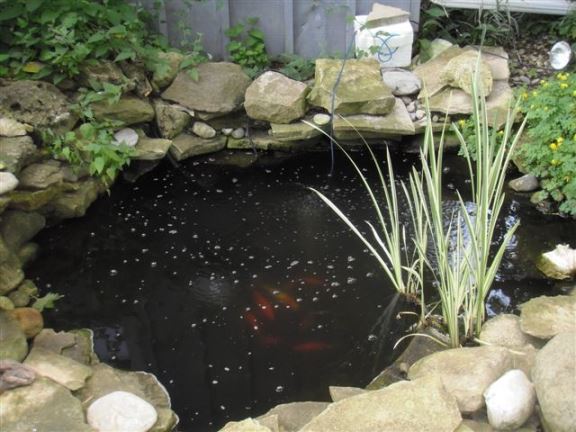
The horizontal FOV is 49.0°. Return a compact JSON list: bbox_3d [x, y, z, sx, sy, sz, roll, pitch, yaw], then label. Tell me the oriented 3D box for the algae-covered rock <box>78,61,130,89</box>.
[{"bbox_3d":[-1.069,-0.821,3.683,0.285,0.140,0.190,-9,31,-13],"label":"algae-covered rock"}]

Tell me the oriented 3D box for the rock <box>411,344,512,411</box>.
[{"bbox_3d":[0.474,0.449,1.757,0.290,0.130,0.220,-1,24,0],"label":"rock"}]

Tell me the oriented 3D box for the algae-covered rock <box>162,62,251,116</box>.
[{"bbox_3d":[-0.526,-0.823,4.080,0.560,0.250,0.360,-1,24,0],"label":"algae-covered rock"}]

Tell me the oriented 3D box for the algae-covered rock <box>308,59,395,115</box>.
[{"bbox_3d":[0.400,-0.815,3.987,0.484,0.237,0.371,-1,26,0],"label":"algae-covered rock"}]

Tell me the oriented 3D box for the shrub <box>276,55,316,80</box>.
[{"bbox_3d":[0.044,-1.015,4.320,0.280,0.210,0.210,-1,24,0],"label":"shrub"}]

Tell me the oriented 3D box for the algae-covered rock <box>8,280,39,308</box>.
[{"bbox_3d":[-0.924,0.271,2.208,0.100,0.080,0.100,-1,24,0],"label":"algae-covered rock"}]

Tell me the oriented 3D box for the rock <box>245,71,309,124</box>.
[{"bbox_3d":[-0.067,-0.756,4.032,0.390,0.290,0.300,-1,24,0],"label":"rock"}]

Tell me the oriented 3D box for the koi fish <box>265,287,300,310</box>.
[{"bbox_3d":[-0.023,0.350,2.685,0.190,0.058,0.050,25,39,37],"label":"koi fish"}]

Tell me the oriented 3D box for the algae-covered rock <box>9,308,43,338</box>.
[{"bbox_3d":[-0.957,0.391,2.317,0.117,0.090,0.105,-24,37,-34],"label":"algae-covered rock"}]

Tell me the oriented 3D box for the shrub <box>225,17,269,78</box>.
[{"bbox_3d":[-0.251,-1.015,3.819,0.270,0.370,0.220,-1,30,0],"label":"shrub"}]

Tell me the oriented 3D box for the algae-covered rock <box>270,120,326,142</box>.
[{"bbox_3d":[0.059,-0.530,3.917,0.340,0.080,0.220,-1,24,0],"label":"algae-covered rock"}]

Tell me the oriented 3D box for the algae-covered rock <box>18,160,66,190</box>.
[{"bbox_3d":[-1.157,-0.178,2.979,0.216,0.103,0.154,-10,28,-18],"label":"algae-covered rock"}]

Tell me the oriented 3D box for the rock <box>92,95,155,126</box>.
[{"bbox_3d":[-1.012,-0.649,3.888,0.370,0.140,0.250,-5,24,-9],"label":"rock"}]

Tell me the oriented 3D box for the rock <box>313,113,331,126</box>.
[{"bbox_3d":[0.204,-0.587,3.845,0.103,0.062,0.082,-1,26,0],"label":"rock"}]

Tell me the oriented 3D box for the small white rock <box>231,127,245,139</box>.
[{"bbox_3d":[-0.282,-0.473,3.617,0.075,0.058,0.060,-1,30,0],"label":"small white rock"}]

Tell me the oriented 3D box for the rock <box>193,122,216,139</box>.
[{"bbox_3d":[-0.501,-0.513,3.792,0.135,0.085,0.100,-1,24,0],"label":"rock"}]

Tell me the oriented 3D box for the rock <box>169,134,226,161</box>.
[{"bbox_3d":[-0.532,-0.418,3.716,0.288,0.082,0.185,-15,30,-27],"label":"rock"}]

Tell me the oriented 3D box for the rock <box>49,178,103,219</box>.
[{"bbox_3d":[-1.058,-0.087,3.134,0.240,0.140,0.180,-20,35,-30],"label":"rock"}]

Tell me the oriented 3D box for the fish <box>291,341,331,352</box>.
[{"bbox_3d":[0.094,0.501,2.421,0.155,0.048,0.042,-2,30,-1],"label":"fish"}]

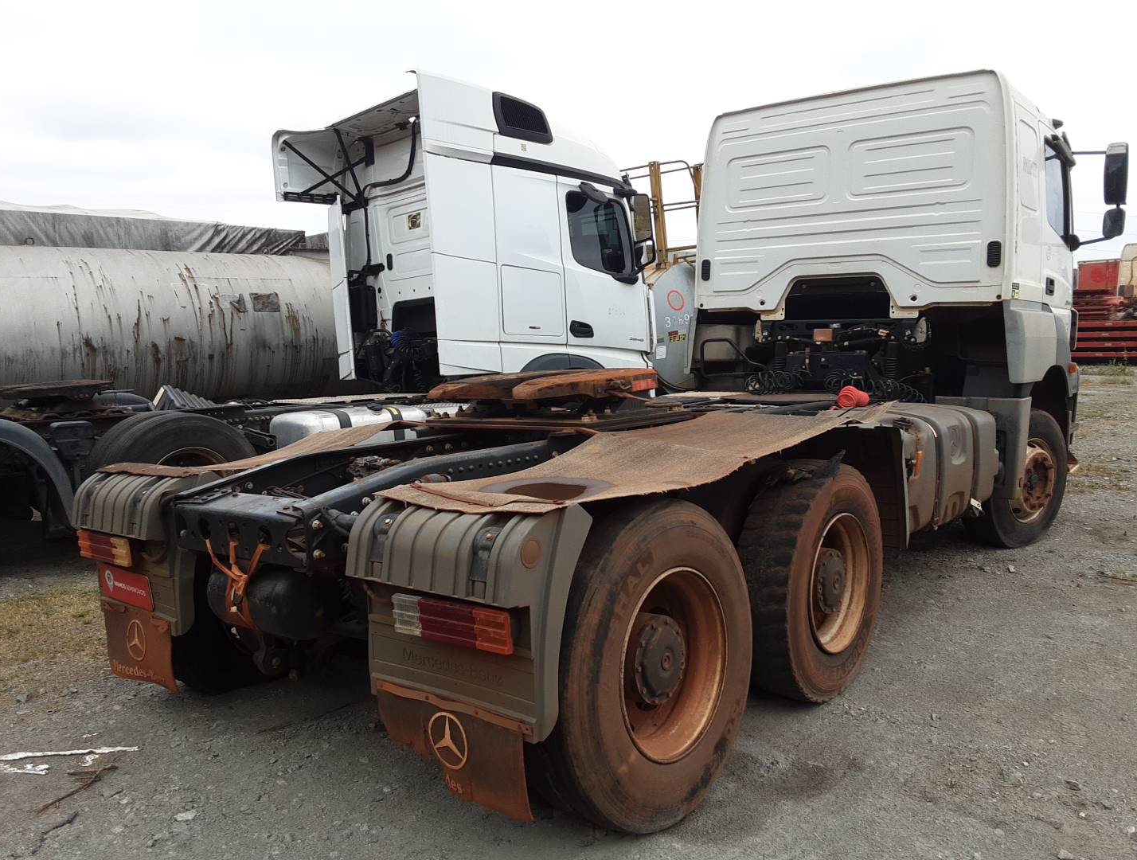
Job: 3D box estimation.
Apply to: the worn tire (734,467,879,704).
[{"bbox_3d":[1.059,0.631,3.992,0.290,1.030,1.030,2,5,39],"label":"worn tire"}]

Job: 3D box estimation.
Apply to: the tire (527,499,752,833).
[{"bbox_3d":[0.252,0.728,2.982,0.290,1.030,1.030,2,5,39],"label":"tire"}]

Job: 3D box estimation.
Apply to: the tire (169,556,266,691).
[{"bbox_3d":[-1.521,0.682,4.319,0.290,1.030,1.030,2,5,39],"label":"tire"}]

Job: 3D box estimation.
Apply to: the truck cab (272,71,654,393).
[{"bbox_3d":[-1.003,-1.516,9.387,2.500,2.900,2.950,1,6,42],"label":"truck cab"}]

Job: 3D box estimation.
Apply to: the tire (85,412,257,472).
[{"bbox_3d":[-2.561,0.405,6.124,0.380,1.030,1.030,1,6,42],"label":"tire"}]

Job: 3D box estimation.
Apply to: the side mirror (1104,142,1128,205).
[{"bbox_3d":[4.164,-1.947,7.050,0.090,0.460,0.180,-3,5,-23],"label":"side mirror"}]

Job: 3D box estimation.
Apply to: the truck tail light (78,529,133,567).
[{"bbox_3d":[-1.831,0.469,3.710,0.440,0.115,0.070,2,6,39],"label":"truck tail light"}]

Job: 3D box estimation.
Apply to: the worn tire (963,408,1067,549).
[{"bbox_3d":[3.316,0.355,6.896,1.030,1.030,0.290,-4,5,-32],"label":"worn tire"}]

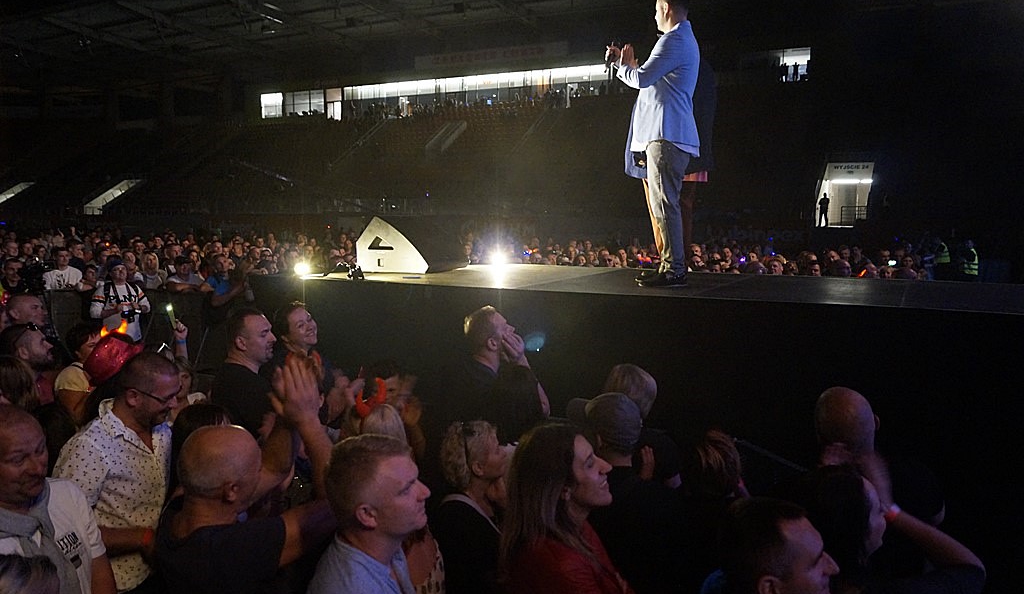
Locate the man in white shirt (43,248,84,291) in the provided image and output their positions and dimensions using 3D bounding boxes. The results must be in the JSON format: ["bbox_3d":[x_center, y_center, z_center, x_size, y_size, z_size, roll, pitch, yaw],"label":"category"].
[{"bbox_3d":[-5.138,0.328,8.869,0.550,1.760,0.380,-4,8,-31],"label":"man in white shirt"}]

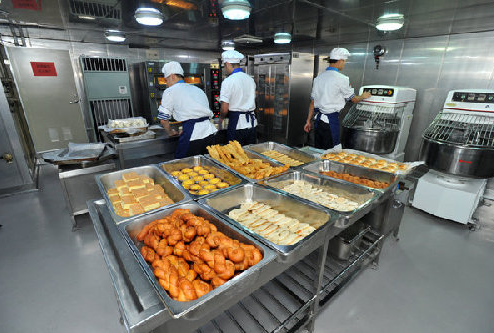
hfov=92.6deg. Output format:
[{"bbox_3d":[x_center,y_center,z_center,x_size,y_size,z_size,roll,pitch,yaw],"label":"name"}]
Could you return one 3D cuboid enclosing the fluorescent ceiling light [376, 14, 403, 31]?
[{"bbox_3d":[1.453,-1.445,2.398,0.260,0.100,0.260,-15,25,-36],"label":"fluorescent ceiling light"}]

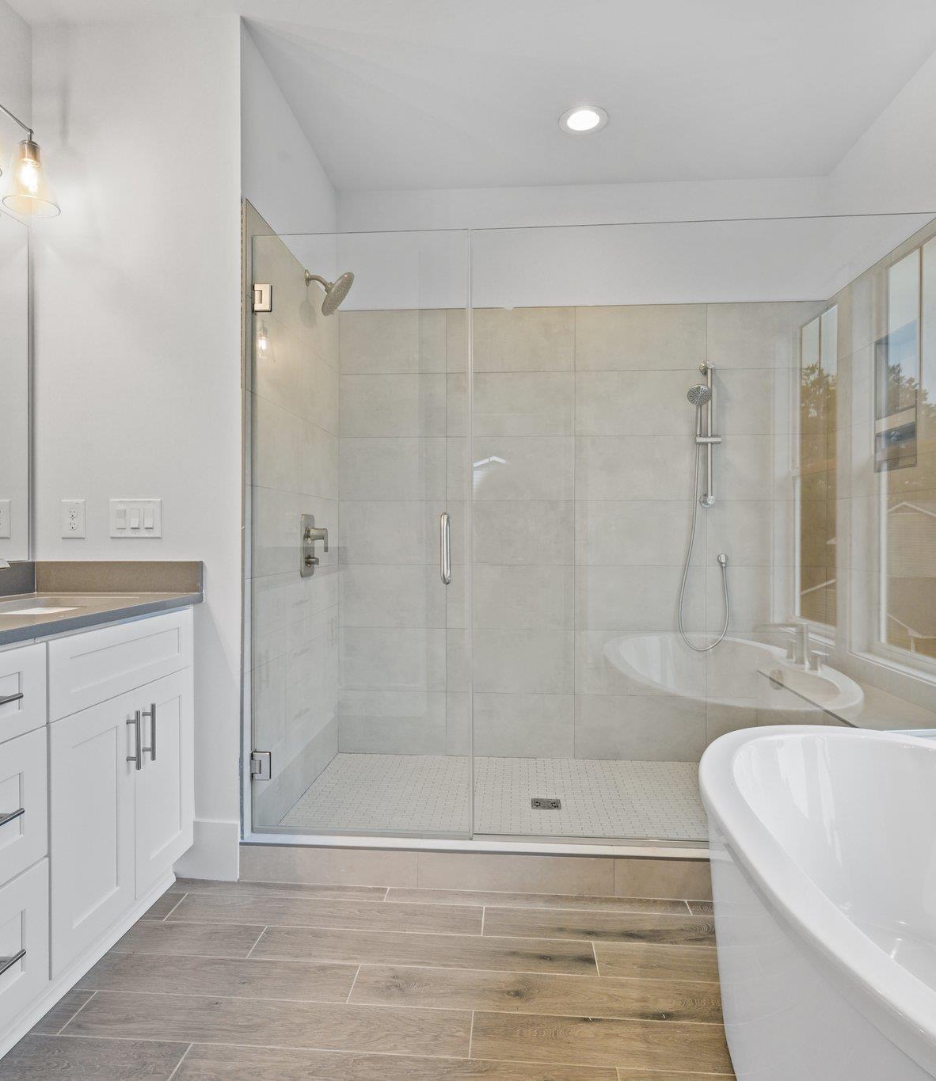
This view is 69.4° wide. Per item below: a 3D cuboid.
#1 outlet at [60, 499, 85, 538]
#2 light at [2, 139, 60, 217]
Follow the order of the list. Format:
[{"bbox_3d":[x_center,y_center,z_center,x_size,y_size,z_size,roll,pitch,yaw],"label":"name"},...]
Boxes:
[{"bbox_3d":[-1.272,-0.068,2.174,0.081,0.125,0.008,0,0,4],"label":"outlet"},{"bbox_3d":[-1.315,-1.104,2.039,0.147,0.192,0.147,0,0,4],"label":"light"}]

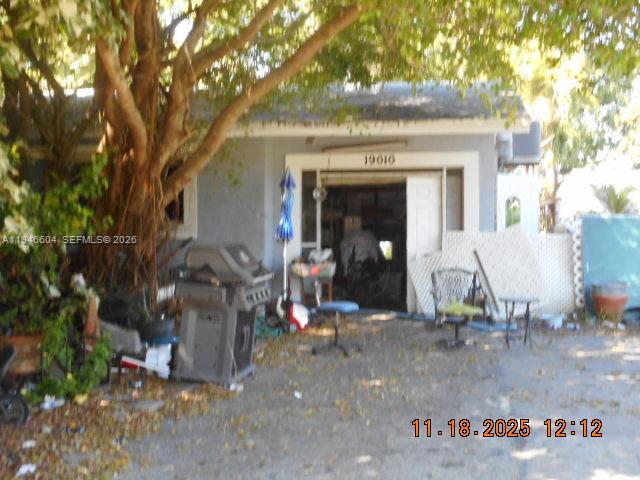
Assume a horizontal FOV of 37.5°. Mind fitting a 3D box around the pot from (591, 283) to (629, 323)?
[{"bbox_3d":[4.022,0.868,13.100,0.510,0.540,0.510,0,1,0],"label":"pot"}]

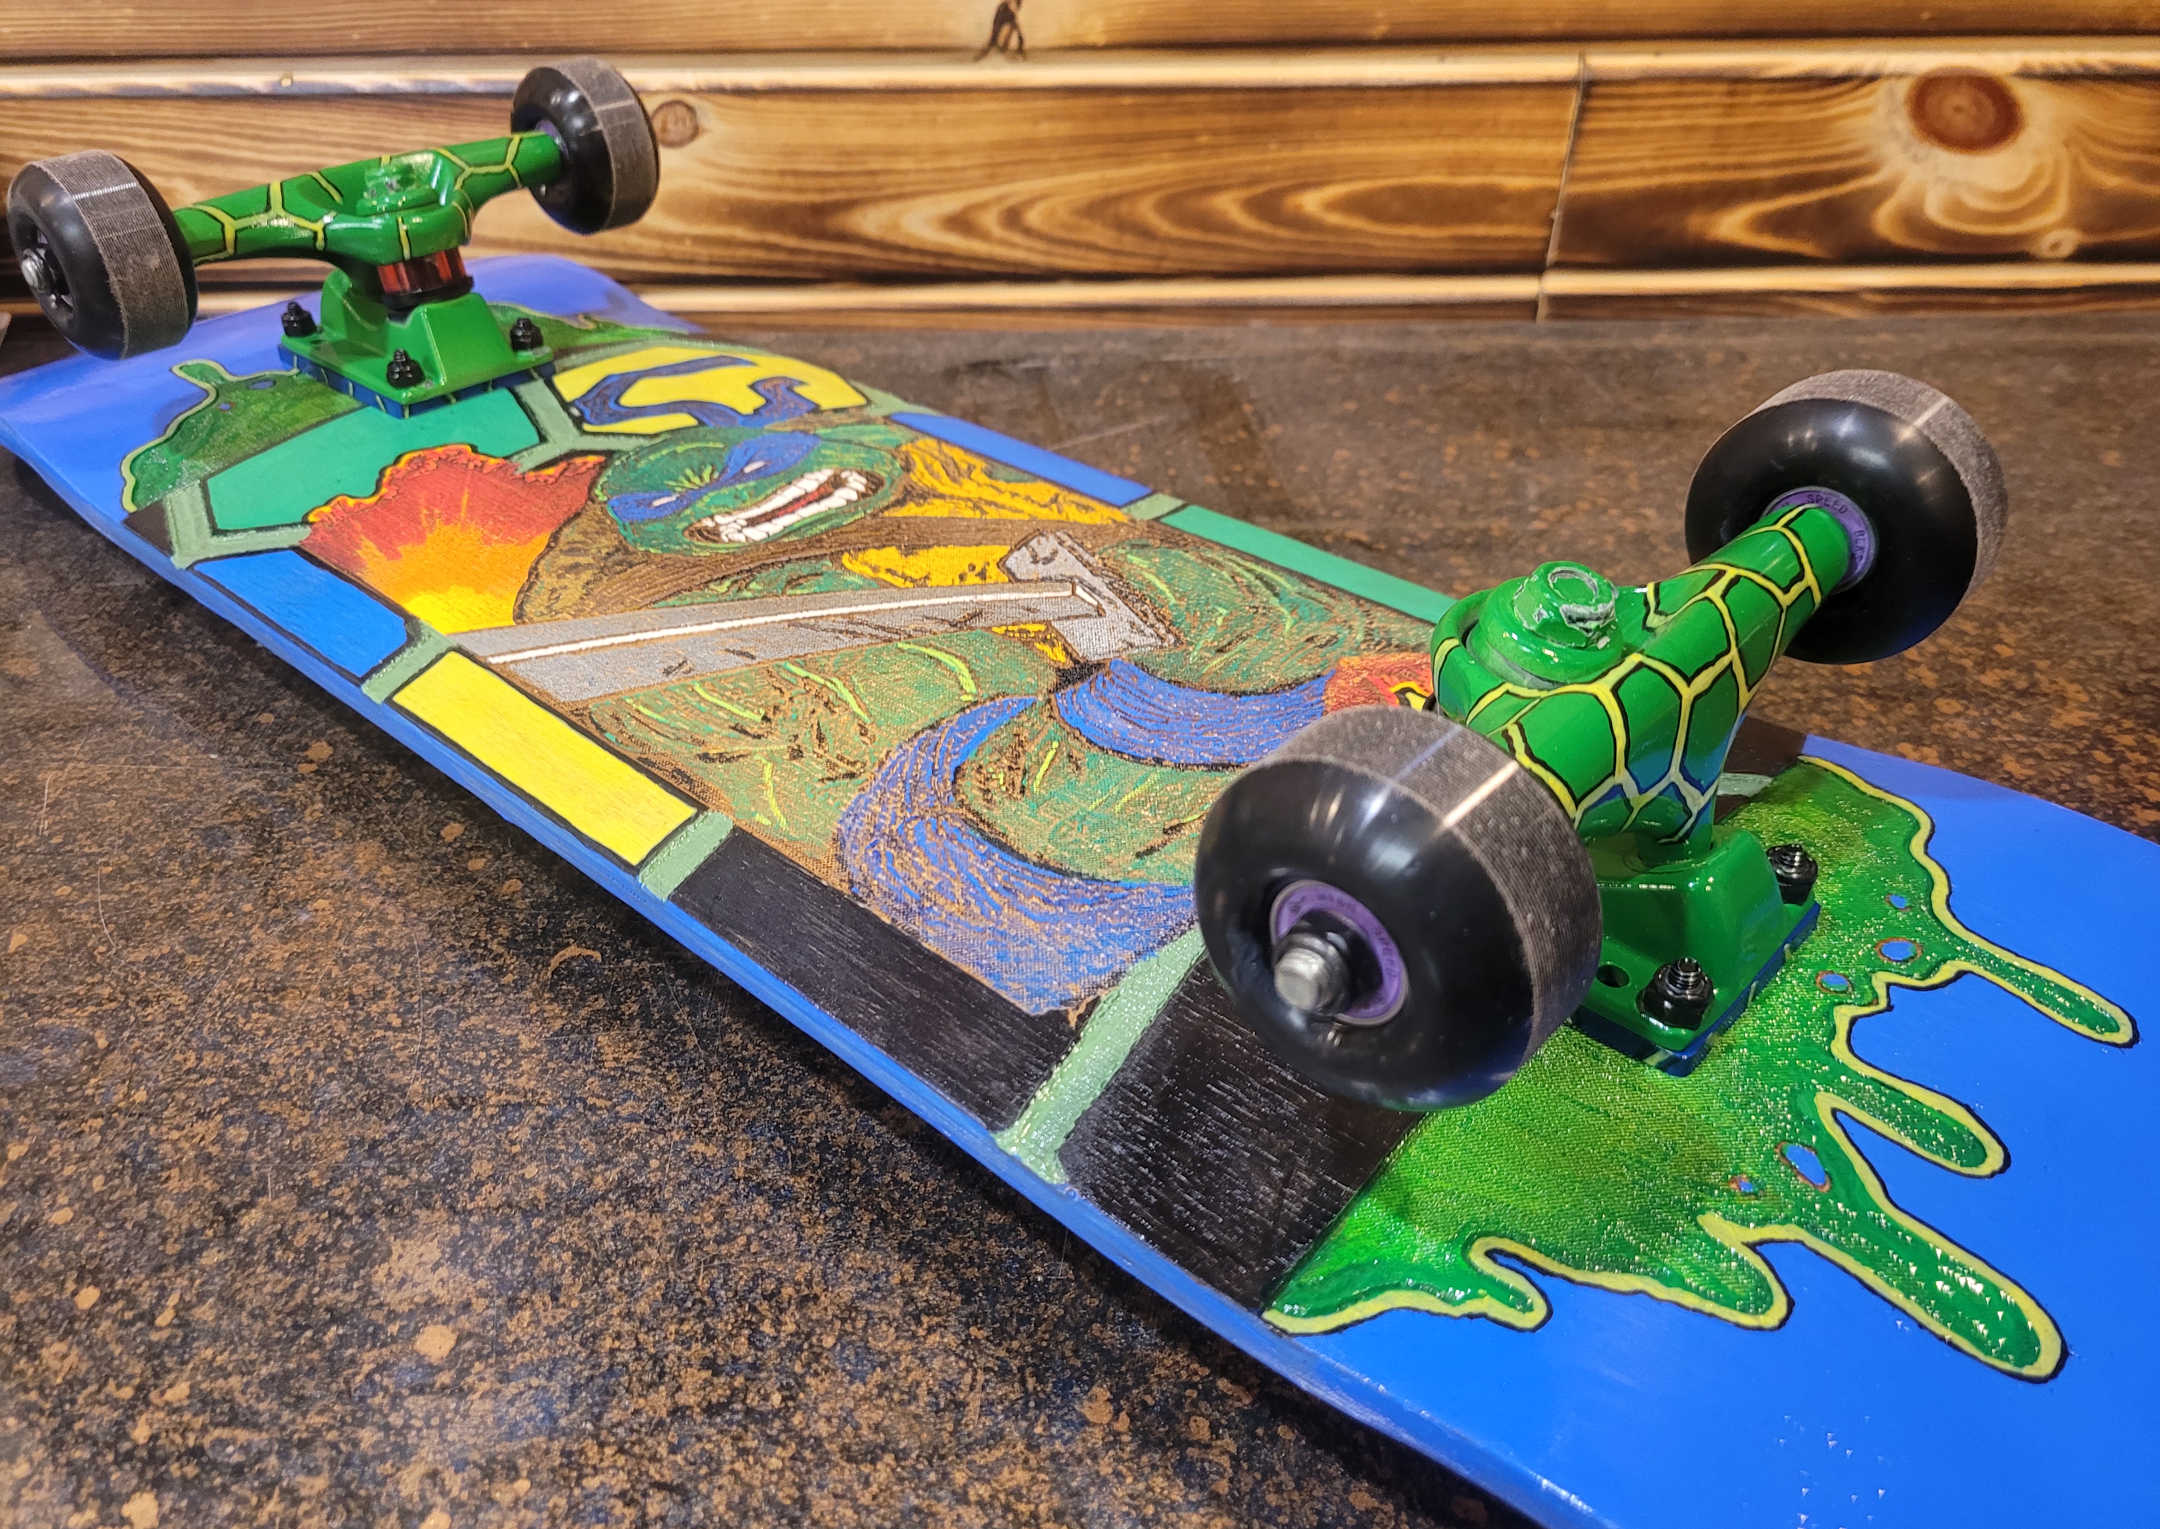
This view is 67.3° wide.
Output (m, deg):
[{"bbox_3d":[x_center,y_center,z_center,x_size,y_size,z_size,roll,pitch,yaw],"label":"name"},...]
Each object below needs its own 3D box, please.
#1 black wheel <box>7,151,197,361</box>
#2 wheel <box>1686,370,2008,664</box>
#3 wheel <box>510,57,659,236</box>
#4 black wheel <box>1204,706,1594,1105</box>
[{"bbox_3d":[-0.273,-0.141,0.455,0.054,0.054,0.033,27,43,33],"label":"black wheel"},{"bbox_3d":[0.150,-0.048,0.320,0.054,0.054,0.033,28,44,34],"label":"wheel"},{"bbox_3d":[-0.168,-0.210,0.551,0.054,0.054,0.033,27,43,33],"label":"wheel"},{"bbox_3d":[0.043,0.020,0.225,0.054,0.054,0.033,28,44,34],"label":"black wheel"}]

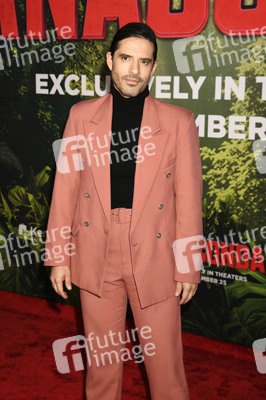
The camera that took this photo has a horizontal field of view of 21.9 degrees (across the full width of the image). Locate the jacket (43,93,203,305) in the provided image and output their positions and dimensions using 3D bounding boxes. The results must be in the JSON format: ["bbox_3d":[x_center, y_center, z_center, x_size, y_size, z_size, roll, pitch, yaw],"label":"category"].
[{"bbox_3d":[-0.035,-0.002,2.498,0.580,0.750,0.300,4,12,20],"label":"jacket"}]

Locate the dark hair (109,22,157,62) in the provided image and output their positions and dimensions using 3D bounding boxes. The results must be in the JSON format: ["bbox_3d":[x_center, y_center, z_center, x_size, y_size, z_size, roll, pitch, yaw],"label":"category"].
[{"bbox_3d":[0.002,-0.525,2.360,0.163,0.170,0.205,5,14,-11],"label":"dark hair"}]

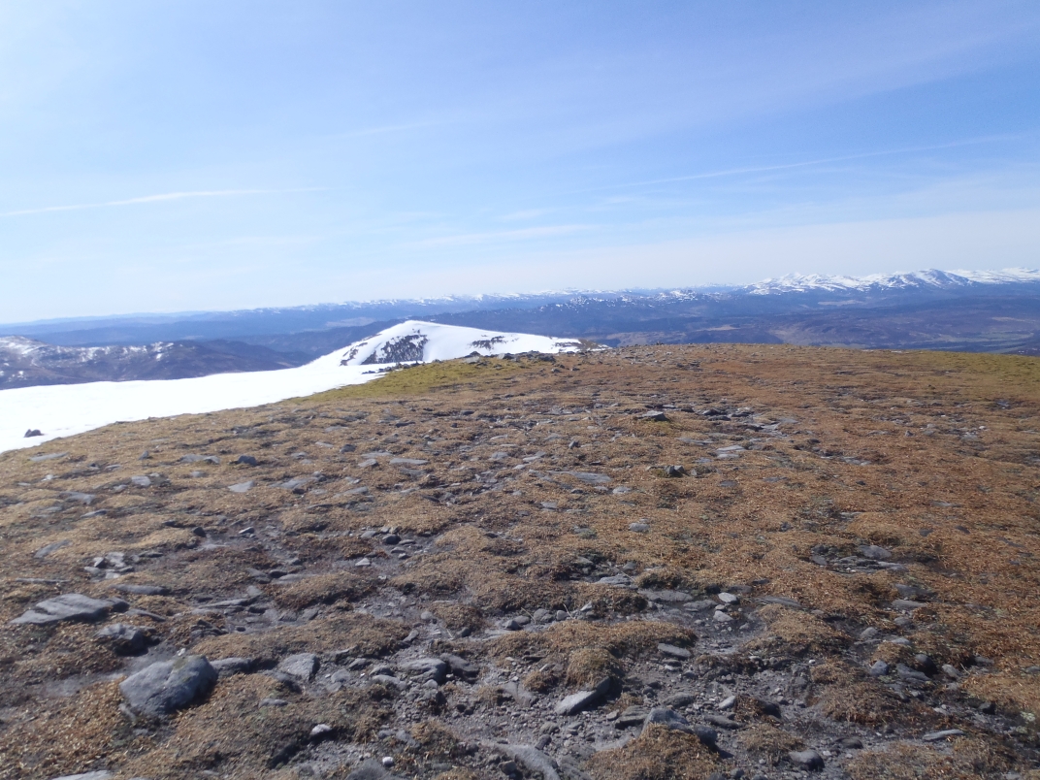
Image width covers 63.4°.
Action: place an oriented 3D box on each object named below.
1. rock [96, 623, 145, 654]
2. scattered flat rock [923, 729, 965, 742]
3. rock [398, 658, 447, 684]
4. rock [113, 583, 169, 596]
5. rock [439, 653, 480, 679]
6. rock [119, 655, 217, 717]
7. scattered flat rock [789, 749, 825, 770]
[{"bbox_3d":[-2.108,1.314,4.445,0.224,0.123,0.157,-1,5,10],"label":"rock"},{"bbox_3d":[1.580,1.286,3.139,0.154,0.025,0.061,-4,5,-15],"label":"scattered flat rock"},{"bbox_3d":[-0.451,1.302,3.902,0.216,0.071,0.144,-2,5,0],"label":"rock"},{"bbox_3d":[-2.457,1.293,5.460,0.329,0.051,0.161,-2,5,5],"label":"rock"},{"bbox_3d":[-0.285,1.293,3.943,0.191,0.071,0.117,1,6,35],"label":"rock"},{"bbox_3d":[-1.578,1.321,3.781,0.388,0.161,0.263,-6,6,-32],"label":"rock"},{"bbox_3d":[1.016,1.312,2.984,0.120,0.045,0.079,-1,5,15],"label":"scattered flat rock"}]

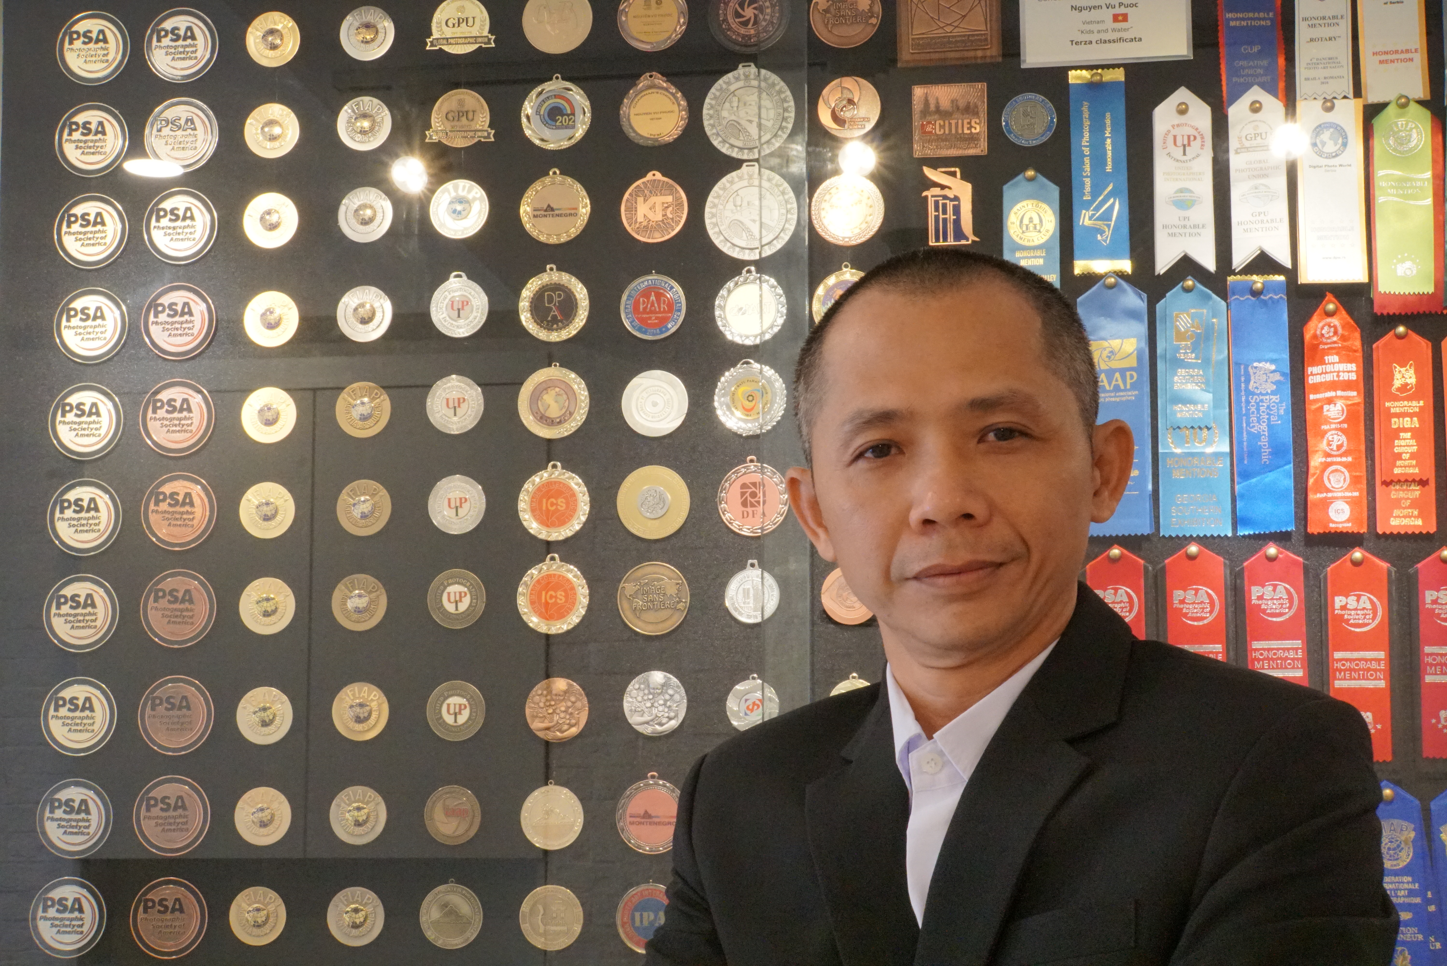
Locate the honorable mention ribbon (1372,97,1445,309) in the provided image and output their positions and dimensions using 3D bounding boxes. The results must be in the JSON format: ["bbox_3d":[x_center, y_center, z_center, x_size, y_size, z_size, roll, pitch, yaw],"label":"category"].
[{"bbox_3d":[0.564,-0.230,1.829,0.056,0.183,0.005,-1,-7,7],"label":"honorable mention ribbon"}]

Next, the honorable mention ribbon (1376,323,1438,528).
[{"bbox_3d":[0.580,-0.045,1.884,0.049,0.178,0.006,0,-6,7],"label":"honorable mention ribbon"}]

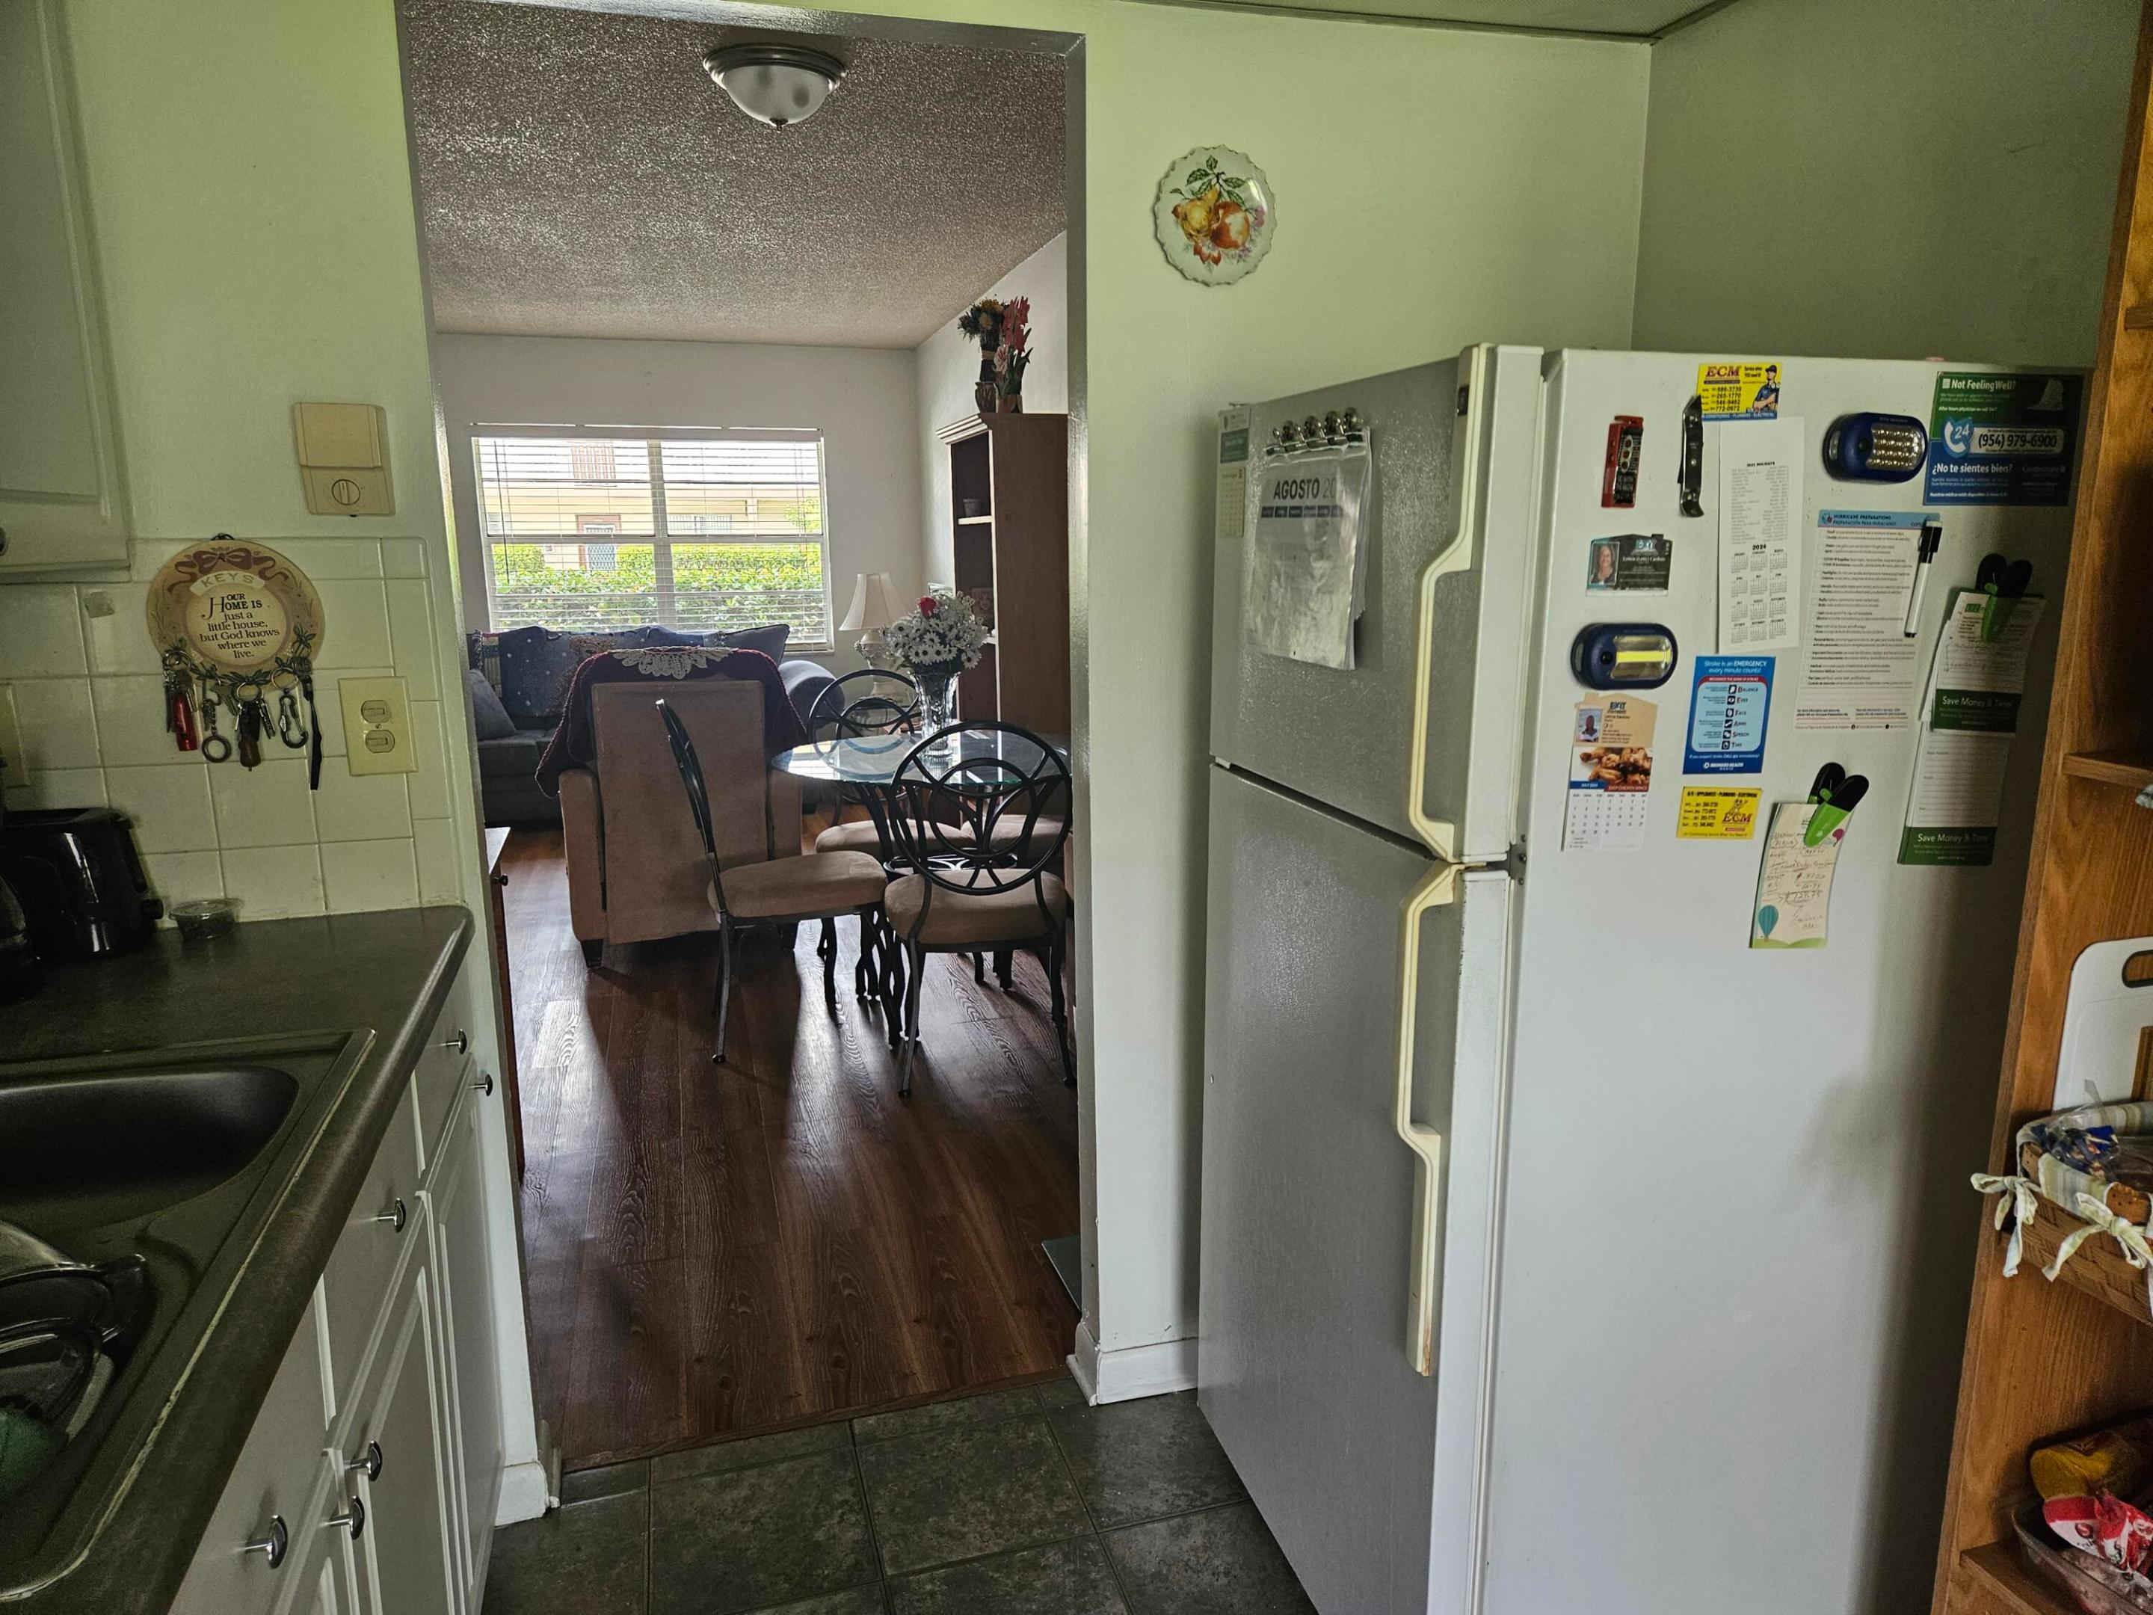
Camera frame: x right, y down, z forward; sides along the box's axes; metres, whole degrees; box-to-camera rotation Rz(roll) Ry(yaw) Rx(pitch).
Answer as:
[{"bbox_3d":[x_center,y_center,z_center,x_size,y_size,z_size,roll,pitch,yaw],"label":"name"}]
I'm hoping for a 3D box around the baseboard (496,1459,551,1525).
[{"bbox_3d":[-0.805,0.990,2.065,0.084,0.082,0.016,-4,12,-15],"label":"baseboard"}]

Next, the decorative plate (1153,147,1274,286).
[{"bbox_3d":[0.191,-0.817,1.983,0.181,0.183,0.022,-4,12,-15],"label":"decorative plate"}]

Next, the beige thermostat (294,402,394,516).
[{"bbox_3d":[-0.877,-0.416,1.718,0.096,0.129,0.031,-4,12,-16],"label":"beige thermostat"}]

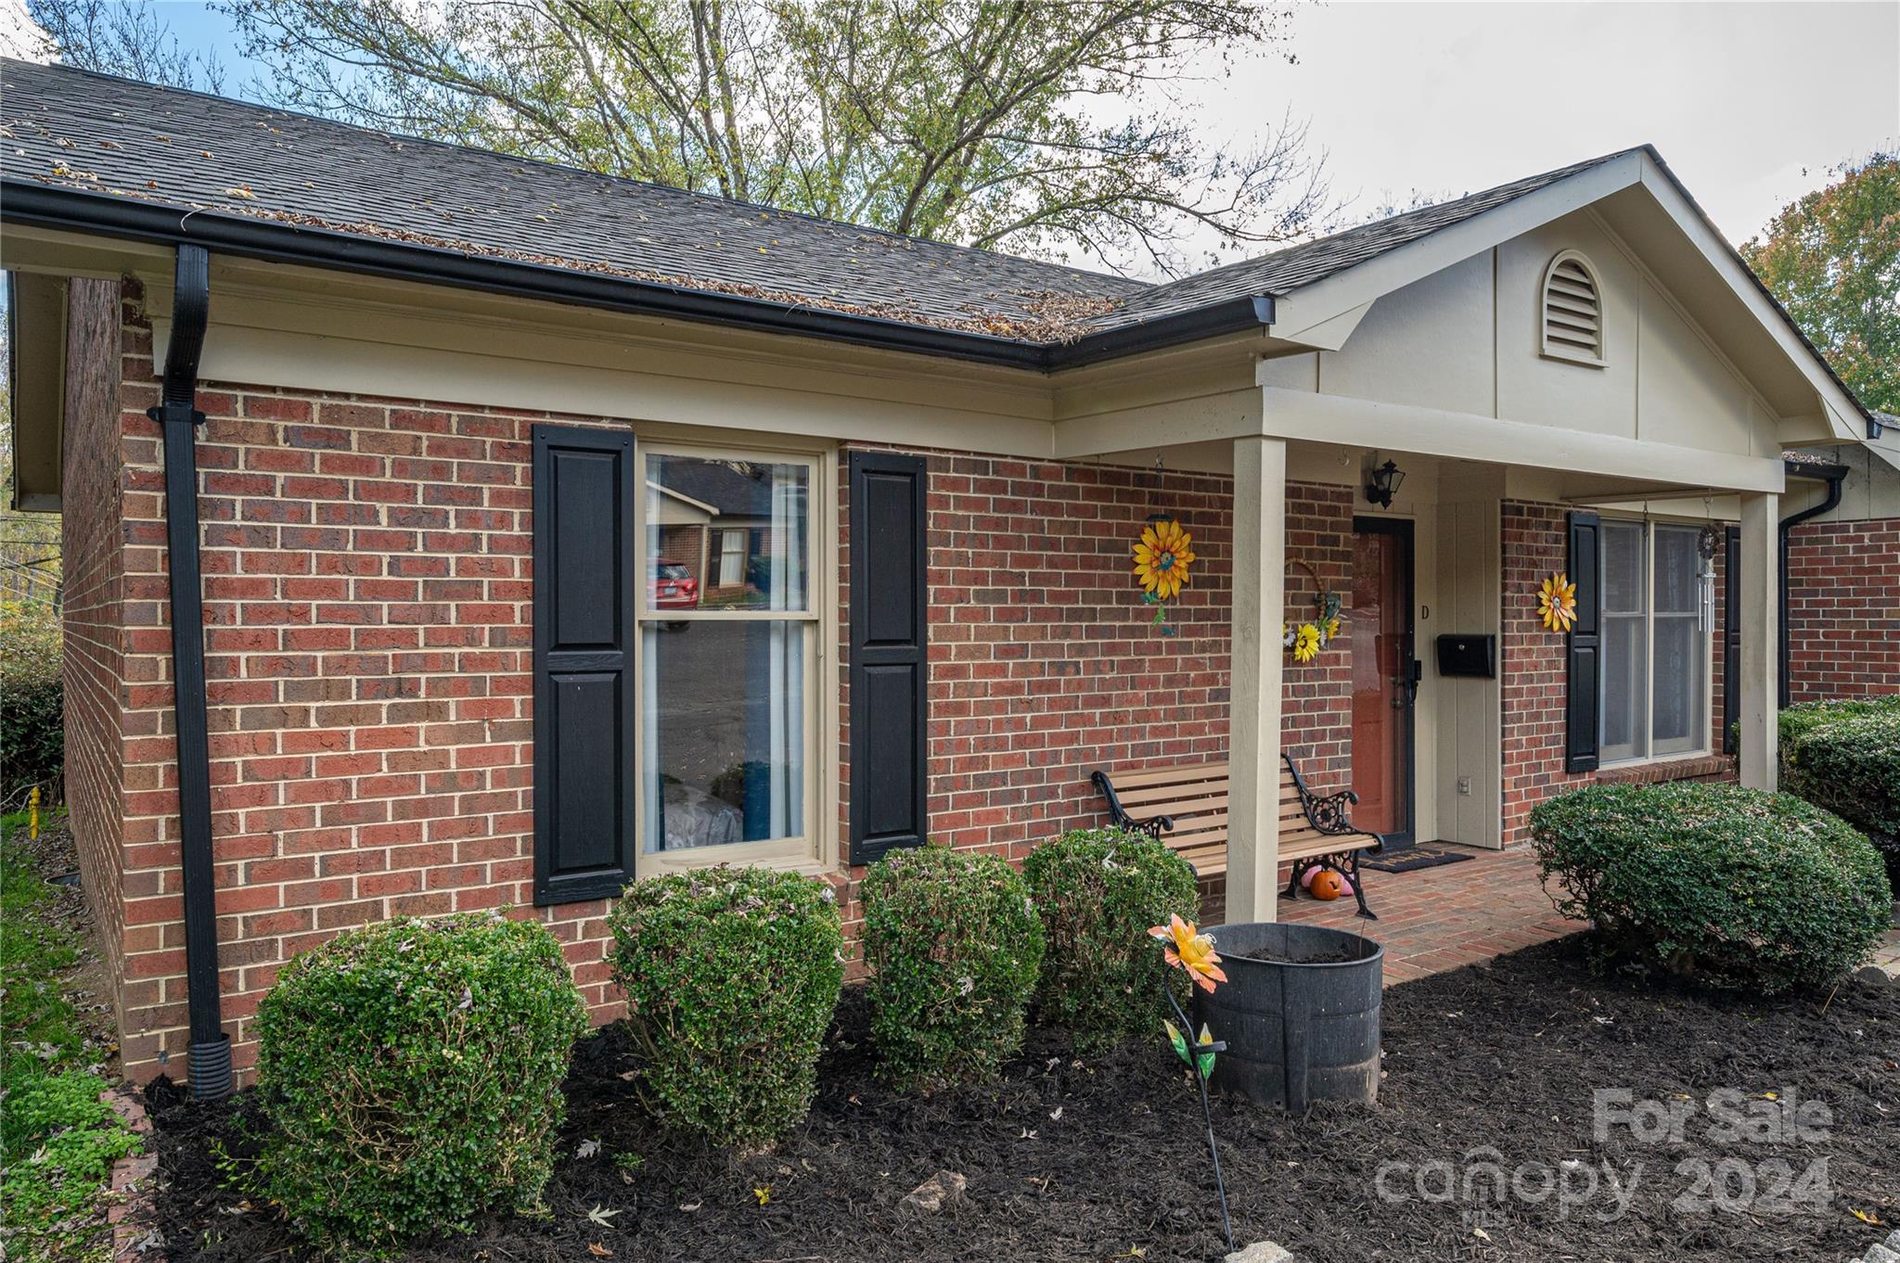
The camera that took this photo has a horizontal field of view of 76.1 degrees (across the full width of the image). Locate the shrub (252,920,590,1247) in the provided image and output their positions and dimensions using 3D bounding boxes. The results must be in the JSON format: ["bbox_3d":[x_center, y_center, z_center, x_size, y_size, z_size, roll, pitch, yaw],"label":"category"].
[{"bbox_3d":[-1.341,1.101,3.110,0.762,0.674,0.747,0,1,-34],"label":"shrub"}]

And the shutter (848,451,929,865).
[{"bbox_3d":[-0.251,0.111,5.023,0.370,1.690,0.040,0,1,-34],"label":"shutter"}]

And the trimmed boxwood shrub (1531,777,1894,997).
[{"bbox_3d":[3.188,1.040,5.129,1.443,0.766,1.155,0,1,-34],"label":"trimmed boxwood shrub"}]

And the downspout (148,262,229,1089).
[{"bbox_3d":[-2.199,0.170,3.523,0.190,2.500,0.380,0,1,-34],"label":"downspout"}]

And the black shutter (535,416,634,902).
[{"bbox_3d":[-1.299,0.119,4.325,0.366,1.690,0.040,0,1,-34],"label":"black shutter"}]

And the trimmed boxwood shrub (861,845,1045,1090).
[{"bbox_3d":[0.007,1.079,3.945,0.550,0.701,0.539,0,1,0],"label":"trimmed boxwood shrub"}]

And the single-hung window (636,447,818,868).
[{"bbox_3d":[-0.839,0.105,4.728,0.800,1.650,0.100,0,1,-34],"label":"single-hung window"}]

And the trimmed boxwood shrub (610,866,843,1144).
[{"bbox_3d":[-0.647,1.081,3.525,0.632,0.705,0.619,0,1,0],"label":"trimmed boxwood shrub"}]

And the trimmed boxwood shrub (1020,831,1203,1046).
[{"bbox_3d":[0.569,1.078,4.318,0.570,0.696,0.558,0,1,0],"label":"trimmed boxwood shrub"}]

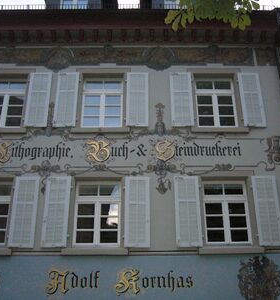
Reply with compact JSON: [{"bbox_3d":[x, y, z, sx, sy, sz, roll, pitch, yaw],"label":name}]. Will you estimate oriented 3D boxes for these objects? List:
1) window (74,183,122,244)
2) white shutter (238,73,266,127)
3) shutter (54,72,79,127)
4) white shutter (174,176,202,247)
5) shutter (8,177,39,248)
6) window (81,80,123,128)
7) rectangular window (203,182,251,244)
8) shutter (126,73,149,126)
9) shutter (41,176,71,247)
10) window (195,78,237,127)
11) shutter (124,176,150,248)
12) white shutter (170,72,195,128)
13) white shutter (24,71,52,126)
[{"bbox_3d":[-1.042,1.595,10.091,1.135,1.653,0.100,0,-24,-1],"label":"window"},{"bbox_3d":[3.198,-1.455,11.569,0.586,1.772,0.050,0,-23,0],"label":"white shutter"},{"bbox_3d":[-2.023,-1.404,11.242,0.591,1.742,0.050,0,-24,-1],"label":"shutter"},{"bbox_3d":[1.187,1.502,9.983,0.593,1.777,0.050,0,-24,-1],"label":"white shutter"},{"bbox_3d":[-2.816,1.512,9.942,0.586,1.779,0.050,0,-24,-1],"label":"shutter"},{"bbox_3d":[-1.082,-1.323,11.649,1.167,1.554,0.100,0,-23,0],"label":"window"},{"bbox_3d":[2.213,1.617,10.392,1.140,1.667,0.100,0,-23,0],"label":"rectangular window"},{"bbox_3d":[-0.061,-1.410,11.262,0.594,1.721,0.050,0,-24,-1],"label":"shutter"},{"bbox_3d":[-2.093,1.545,10.245,0.605,1.823,0.050,0,-23,0],"label":"shutter"},{"bbox_3d":[2.132,-1.295,11.402,1.082,1.533,0.100,0,-24,-1],"label":"window"},{"bbox_3d":[-0.071,1.541,10.256,0.623,1.823,0.050,0,-23,0],"label":"shutter"},{"bbox_3d":[1.190,-1.452,11.558,0.599,1.772,0.050,0,-23,0],"label":"white shutter"},{"bbox_3d":[-2.796,-1.403,11.235,0.595,1.741,0.050,0,-24,-1],"label":"white shutter"}]

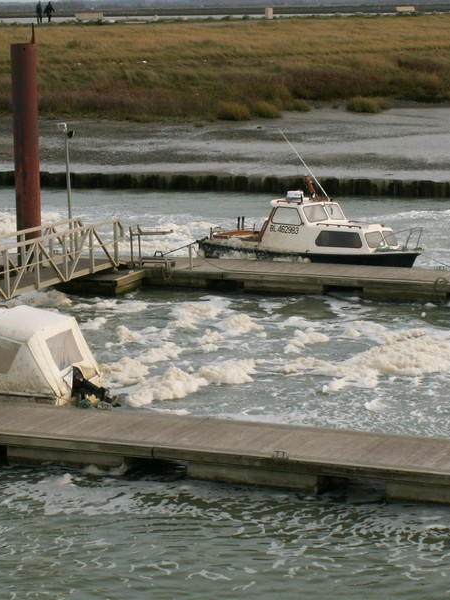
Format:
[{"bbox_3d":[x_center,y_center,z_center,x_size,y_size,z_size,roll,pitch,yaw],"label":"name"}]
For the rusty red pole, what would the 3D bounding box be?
[{"bbox_3d":[-5.381,-3.955,46.818,0.690,6.600,0.690,-1,10,0],"label":"rusty red pole"}]

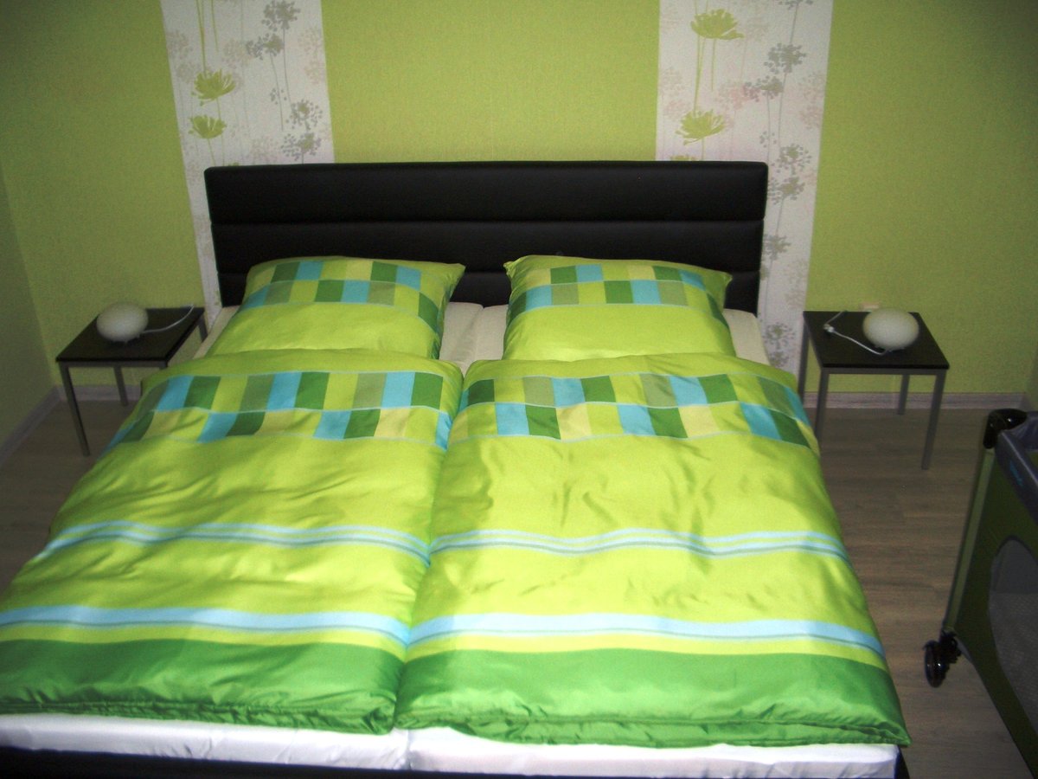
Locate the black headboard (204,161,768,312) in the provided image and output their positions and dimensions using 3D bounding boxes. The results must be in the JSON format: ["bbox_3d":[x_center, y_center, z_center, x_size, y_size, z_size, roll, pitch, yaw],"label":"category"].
[{"bbox_3d":[-0.122,-0.460,3.542,1.830,0.620,0.090,0,27,4],"label":"black headboard"}]

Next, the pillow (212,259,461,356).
[{"bbox_3d":[-0.552,-0.212,3.238,0.720,0.230,0.650,0,27,4],"label":"pillow"}]

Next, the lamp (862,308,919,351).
[{"bbox_3d":[1.175,-0.191,3.315,0.175,0.125,0.175,0,27,4],"label":"lamp"}]

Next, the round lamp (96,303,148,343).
[{"bbox_3d":[-1.330,-0.222,3.520,0.175,0.125,0.175,-1,27,1],"label":"round lamp"}]

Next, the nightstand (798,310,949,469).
[{"bbox_3d":[1.155,-0.002,3.490,0.385,0.378,0.410,1,27,5],"label":"nightstand"}]

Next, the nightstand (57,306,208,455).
[{"bbox_3d":[-1.318,-0.027,3.683,0.385,0.378,0.410,0,27,3],"label":"nightstand"}]

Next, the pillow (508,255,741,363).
[{"bbox_3d":[0.306,-0.205,3.175,0.730,0.230,0.650,0,27,4],"label":"pillow"}]

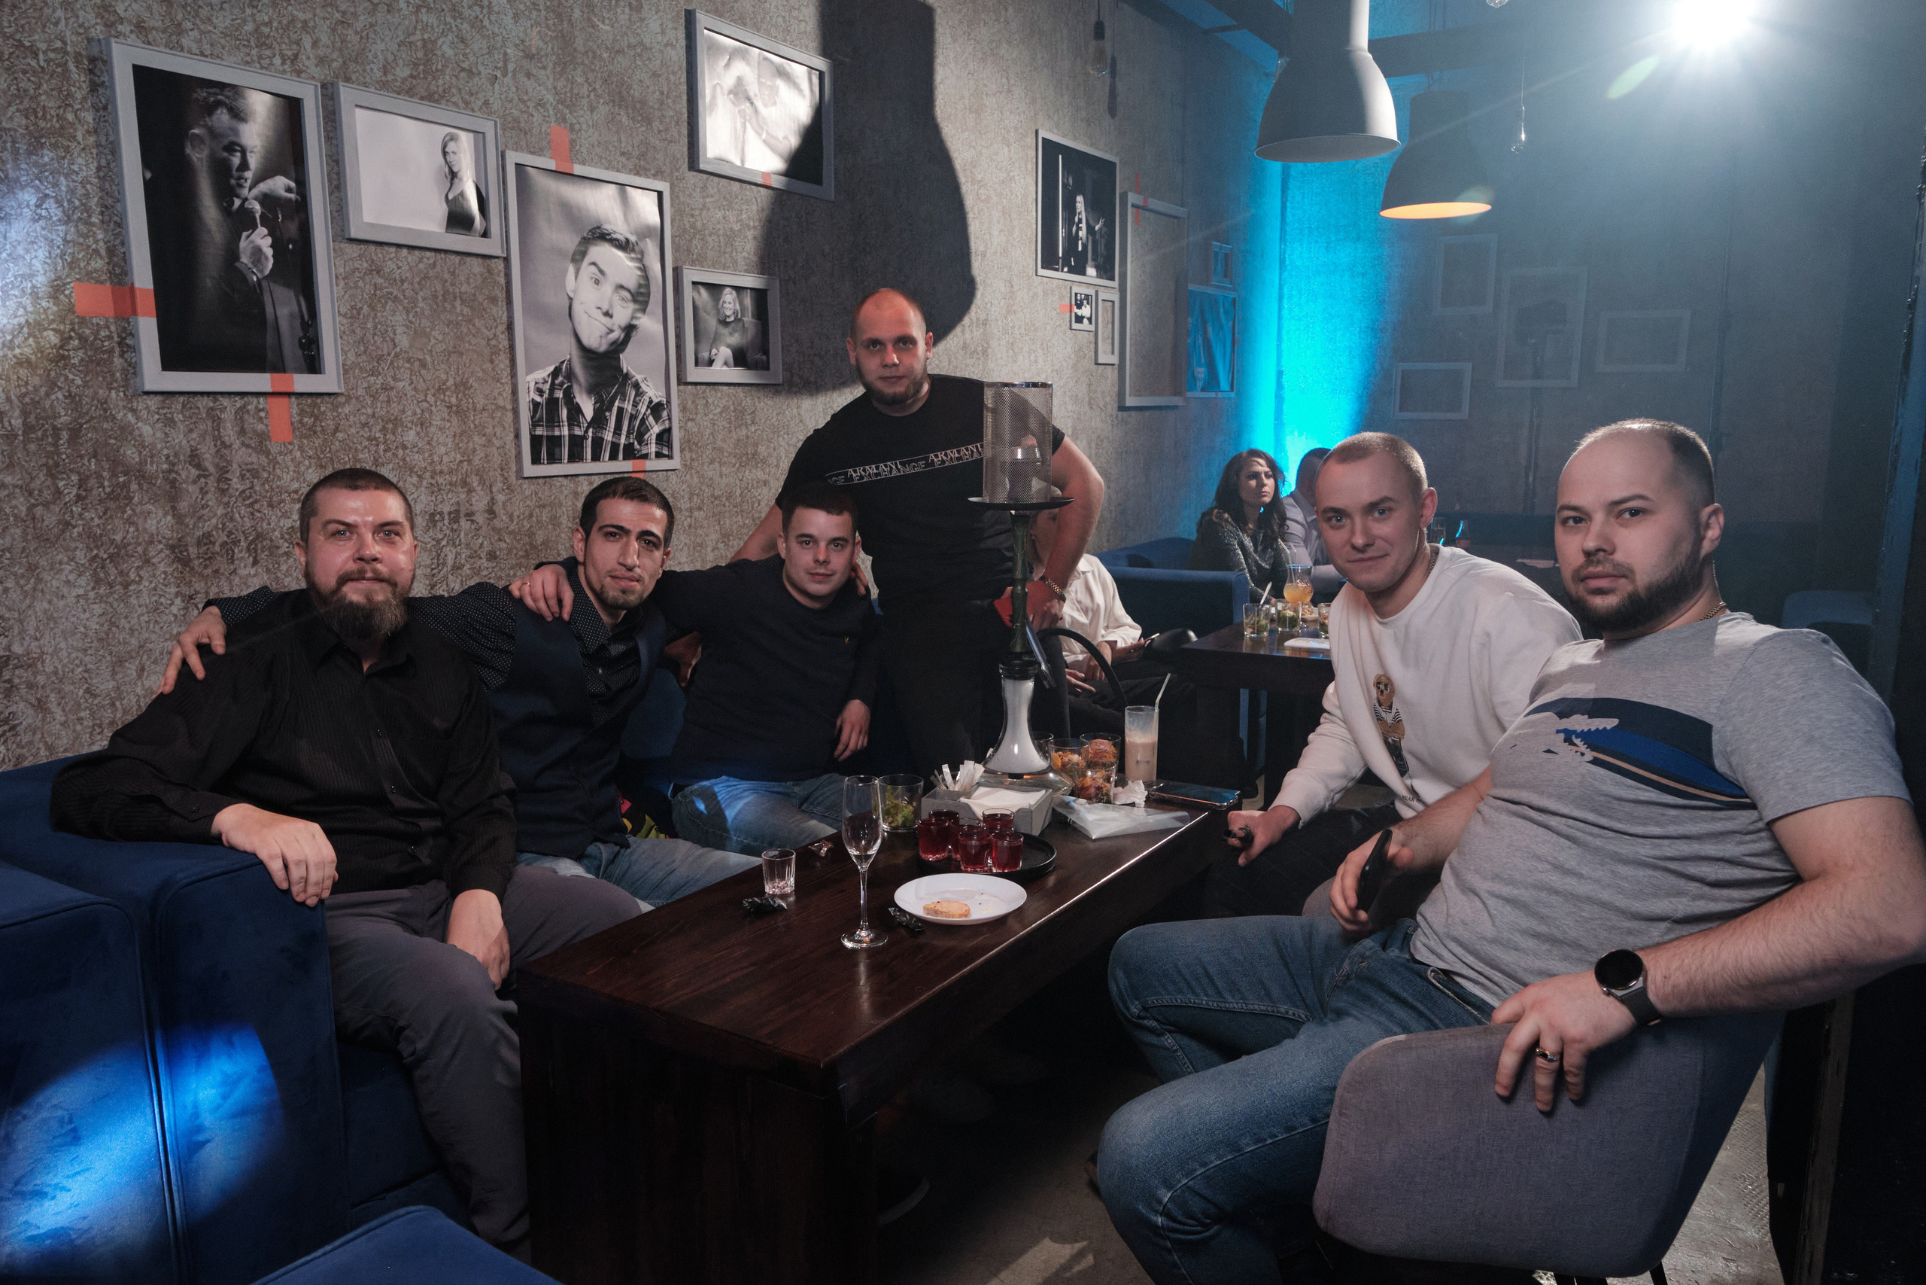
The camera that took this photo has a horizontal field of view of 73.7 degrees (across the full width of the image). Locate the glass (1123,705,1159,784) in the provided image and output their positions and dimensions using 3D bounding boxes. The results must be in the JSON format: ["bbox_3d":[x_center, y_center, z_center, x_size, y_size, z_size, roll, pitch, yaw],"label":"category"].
[{"bbox_3d":[0.359,0.205,2.580,0.067,0.142,0.067,0,10,0],"label":"glass"}]

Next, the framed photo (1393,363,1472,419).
[{"bbox_3d":[2.281,-1.212,6.209,0.342,0.267,0.028,7,12,32],"label":"framed photo"}]

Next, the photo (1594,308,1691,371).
[{"bbox_3d":[3.020,-1.332,5.702,0.354,0.265,0.028,7,12,32],"label":"photo"}]

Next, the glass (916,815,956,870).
[{"bbox_3d":[-0.046,0.324,2.101,0.051,0.059,0.051,7,12,33],"label":"glass"}]

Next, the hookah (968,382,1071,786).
[{"bbox_3d":[0.106,-0.093,2.431,0.205,0.780,0.205,0,10,0],"label":"hookah"}]

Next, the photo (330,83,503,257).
[{"bbox_3d":[-1.053,-0.907,2.508,0.028,0.271,0.344,7,12,32],"label":"photo"}]

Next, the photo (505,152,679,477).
[{"bbox_3d":[-0.864,-0.752,3.035,0.030,0.697,0.479,7,12,33],"label":"photo"}]

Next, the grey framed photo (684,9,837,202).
[{"bbox_3d":[-0.504,-1.354,3.287,0.028,0.361,0.515,7,12,32],"label":"grey framed photo"}]

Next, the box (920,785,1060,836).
[{"bbox_3d":[0.042,0.282,2.205,0.196,0.052,0.120,4,10,17],"label":"box"}]

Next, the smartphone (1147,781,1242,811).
[{"bbox_3d":[0.439,0.292,2.446,0.155,0.011,0.080,6,11,29],"label":"smartphone"}]

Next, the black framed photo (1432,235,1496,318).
[{"bbox_3d":[2.380,-1.728,6.055,0.253,0.356,0.028,7,12,32],"label":"black framed photo"}]

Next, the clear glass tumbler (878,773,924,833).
[{"bbox_3d":[-0.108,0.286,2.281,0.079,0.086,0.079,0,10,0],"label":"clear glass tumbler"}]

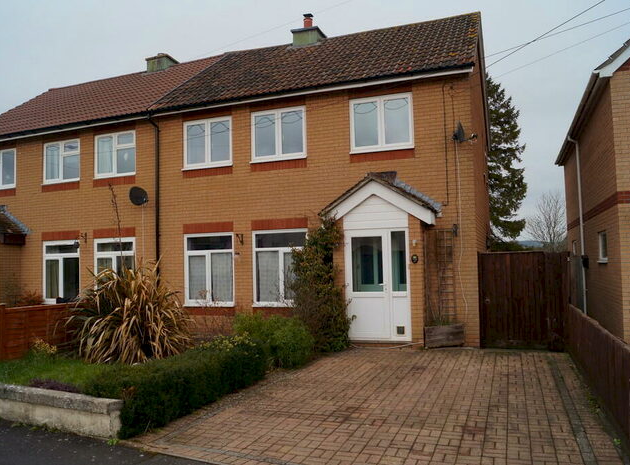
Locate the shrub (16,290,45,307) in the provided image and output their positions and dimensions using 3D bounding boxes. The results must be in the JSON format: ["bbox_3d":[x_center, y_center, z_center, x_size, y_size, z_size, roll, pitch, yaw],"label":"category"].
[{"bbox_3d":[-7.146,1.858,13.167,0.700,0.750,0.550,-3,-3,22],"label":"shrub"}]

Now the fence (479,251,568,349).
[{"bbox_3d":[3.783,1.247,9.593,1.496,1.765,0.090,-3,-3,22],"label":"fence"}]

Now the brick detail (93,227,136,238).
[{"bbox_3d":[-4.869,0.017,12.790,1.315,0.231,0.110,-2,-4,23],"label":"brick detail"}]

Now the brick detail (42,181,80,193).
[{"bbox_3d":[-6.609,-1.194,13.673,1.311,0.213,0.100,-3,-3,22],"label":"brick detail"}]

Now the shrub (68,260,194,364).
[{"bbox_3d":[-3.149,1.297,9.014,2.050,1.650,1.900,-2,-4,23],"label":"shrub"}]

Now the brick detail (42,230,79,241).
[{"bbox_3d":[-6.504,0.087,13.473,1.315,0.231,0.110,-2,-4,23],"label":"brick detail"}]

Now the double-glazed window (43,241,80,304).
[{"bbox_3d":[-6.495,1.023,13.444,1.239,1.627,0.100,-2,-4,23],"label":"double-glazed window"}]

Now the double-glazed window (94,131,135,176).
[{"bbox_3d":[-4.963,-1.922,13.051,1.290,1.118,0.120,-3,-3,22],"label":"double-glazed window"}]

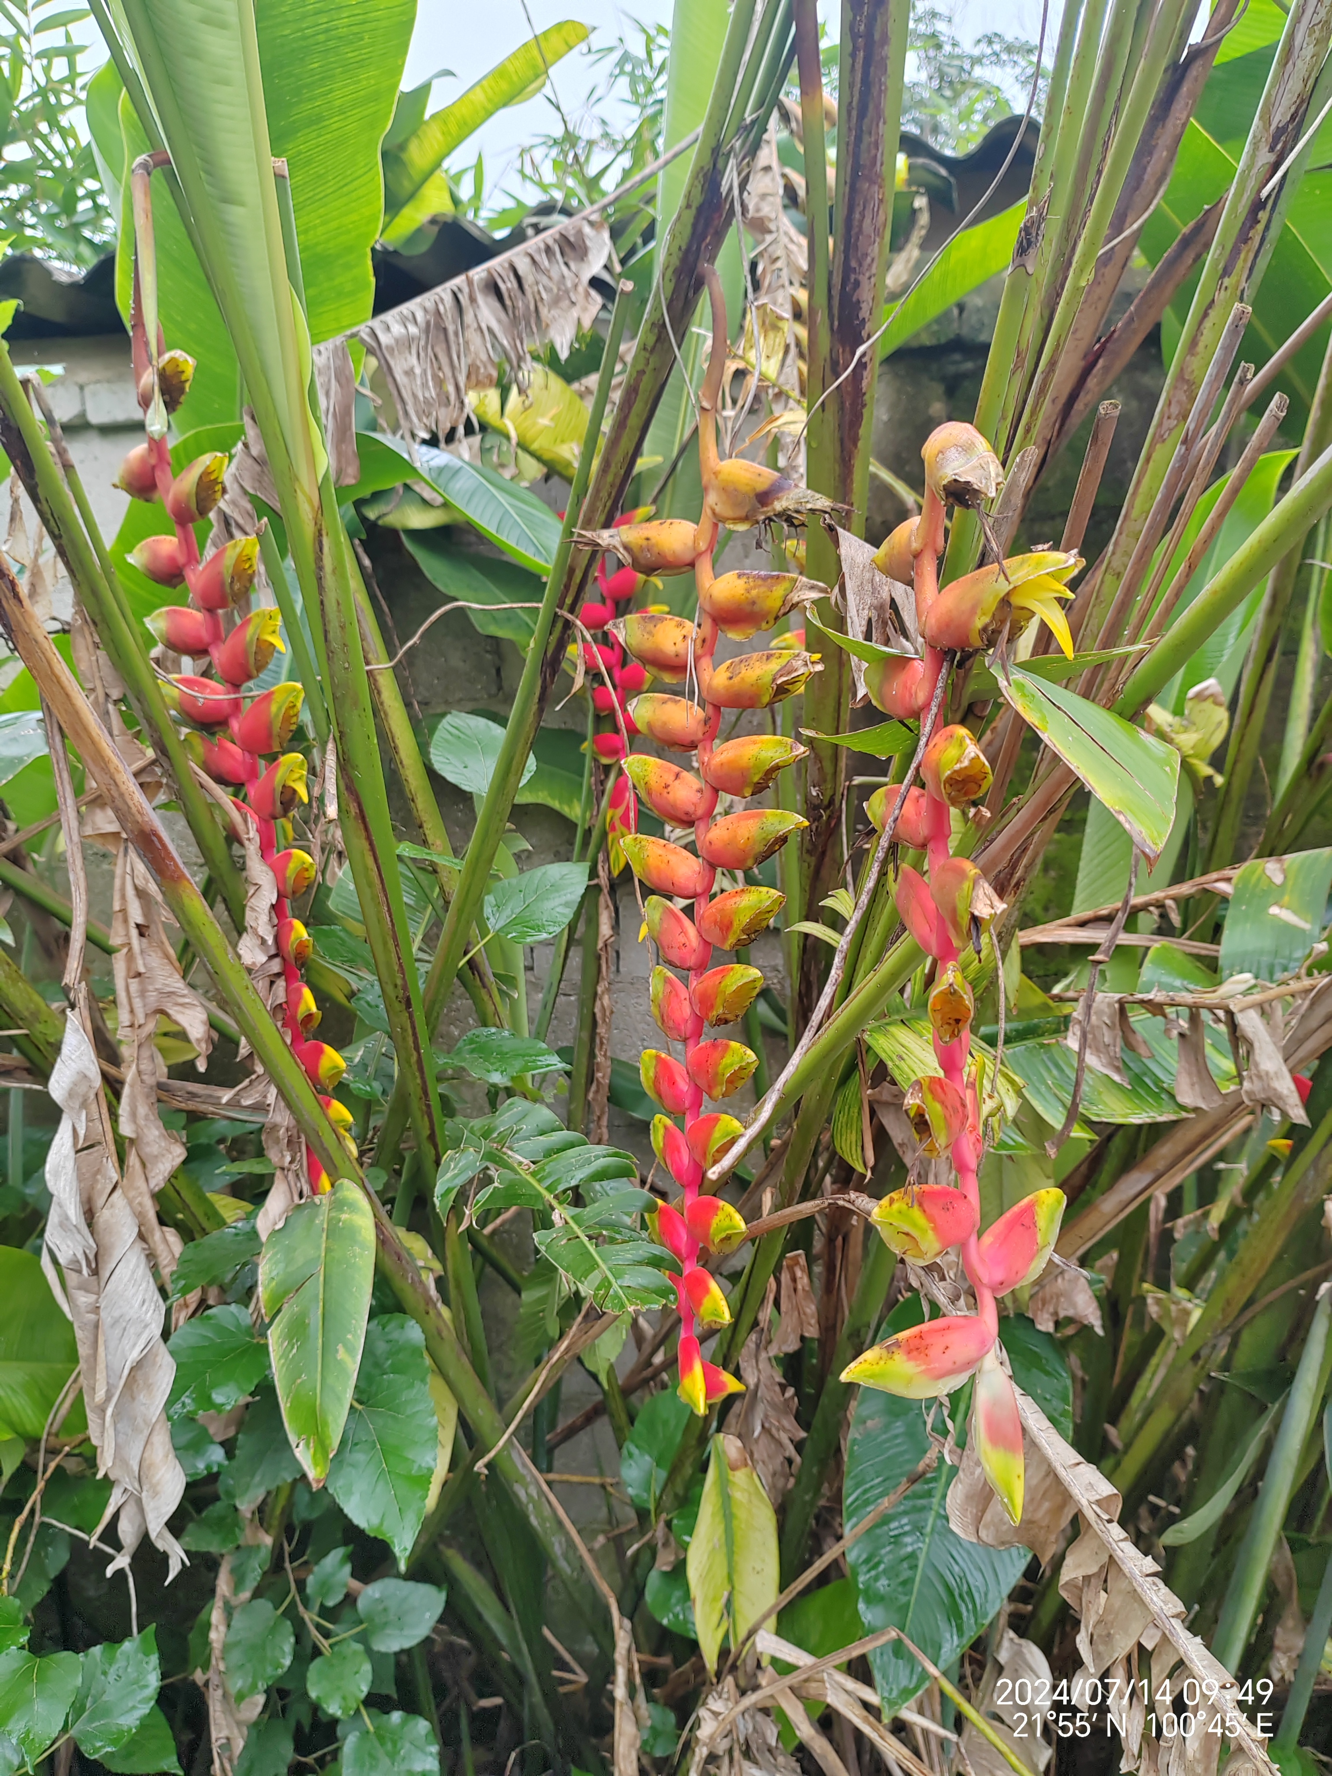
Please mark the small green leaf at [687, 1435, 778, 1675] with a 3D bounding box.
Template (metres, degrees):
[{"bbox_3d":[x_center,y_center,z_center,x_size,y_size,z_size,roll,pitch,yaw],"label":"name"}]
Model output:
[{"bbox_3d":[0.057,0.578,1.200,0.079,0.208,0.040,1,7,0],"label":"small green leaf"}]

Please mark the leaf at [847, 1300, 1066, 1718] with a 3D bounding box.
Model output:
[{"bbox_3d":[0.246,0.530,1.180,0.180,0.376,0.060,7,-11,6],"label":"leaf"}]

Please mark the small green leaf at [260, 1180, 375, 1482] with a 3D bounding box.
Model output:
[{"bbox_3d":[-0.256,0.326,1.020,0.082,0.226,0.040,4,-6,-6],"label":"small green leaf"}]

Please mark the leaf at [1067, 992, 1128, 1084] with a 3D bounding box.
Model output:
[{"bbox_3d":[0.395,0.138,1.270,0.053,0.085,0.025,-5,3,6],"label":"leaf"}]

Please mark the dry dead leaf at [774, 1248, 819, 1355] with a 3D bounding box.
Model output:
[{"bbox_3d":[0.124,0.393,1.320,0.045,0.097,0.025,1,7,0],"label":"dry dead leaf"}]

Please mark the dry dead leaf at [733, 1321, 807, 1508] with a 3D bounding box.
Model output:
[{"bbox_3d":[0.098,0.494,1.300,0.070,0.169,0.045,1,7,0],"label":"dry dead leaf"}]

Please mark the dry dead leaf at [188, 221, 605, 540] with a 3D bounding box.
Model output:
[{"bbox_3d":[-0.273,-0.551,1.500,0.526,0.188,0.090,-24,3,-3],"label":"dry dead leaf"}]

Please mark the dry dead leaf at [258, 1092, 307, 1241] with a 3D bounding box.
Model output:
[{"bbox_3d":[-0.310,0.225,1.120,0.038,0.119,0.035,3,3,-6],"label":"dry dead leaf"}]

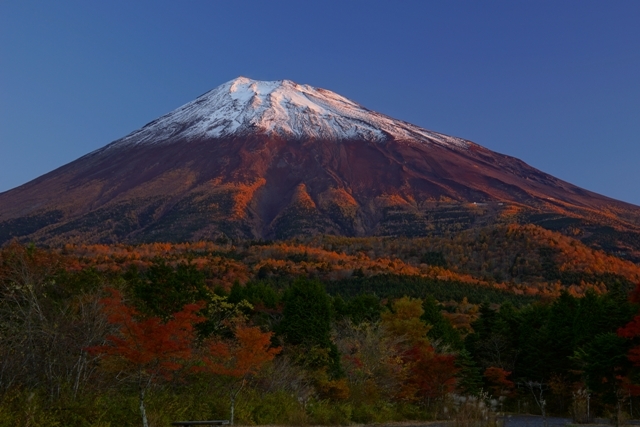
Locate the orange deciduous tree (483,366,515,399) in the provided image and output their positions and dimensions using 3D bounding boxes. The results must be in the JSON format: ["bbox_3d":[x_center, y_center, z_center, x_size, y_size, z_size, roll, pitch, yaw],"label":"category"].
[{"bbox_3d":[10.528,10.176,73.000,1.818,2.405,1.818,0,-10,0],"label":"orange deciduous tree"}]

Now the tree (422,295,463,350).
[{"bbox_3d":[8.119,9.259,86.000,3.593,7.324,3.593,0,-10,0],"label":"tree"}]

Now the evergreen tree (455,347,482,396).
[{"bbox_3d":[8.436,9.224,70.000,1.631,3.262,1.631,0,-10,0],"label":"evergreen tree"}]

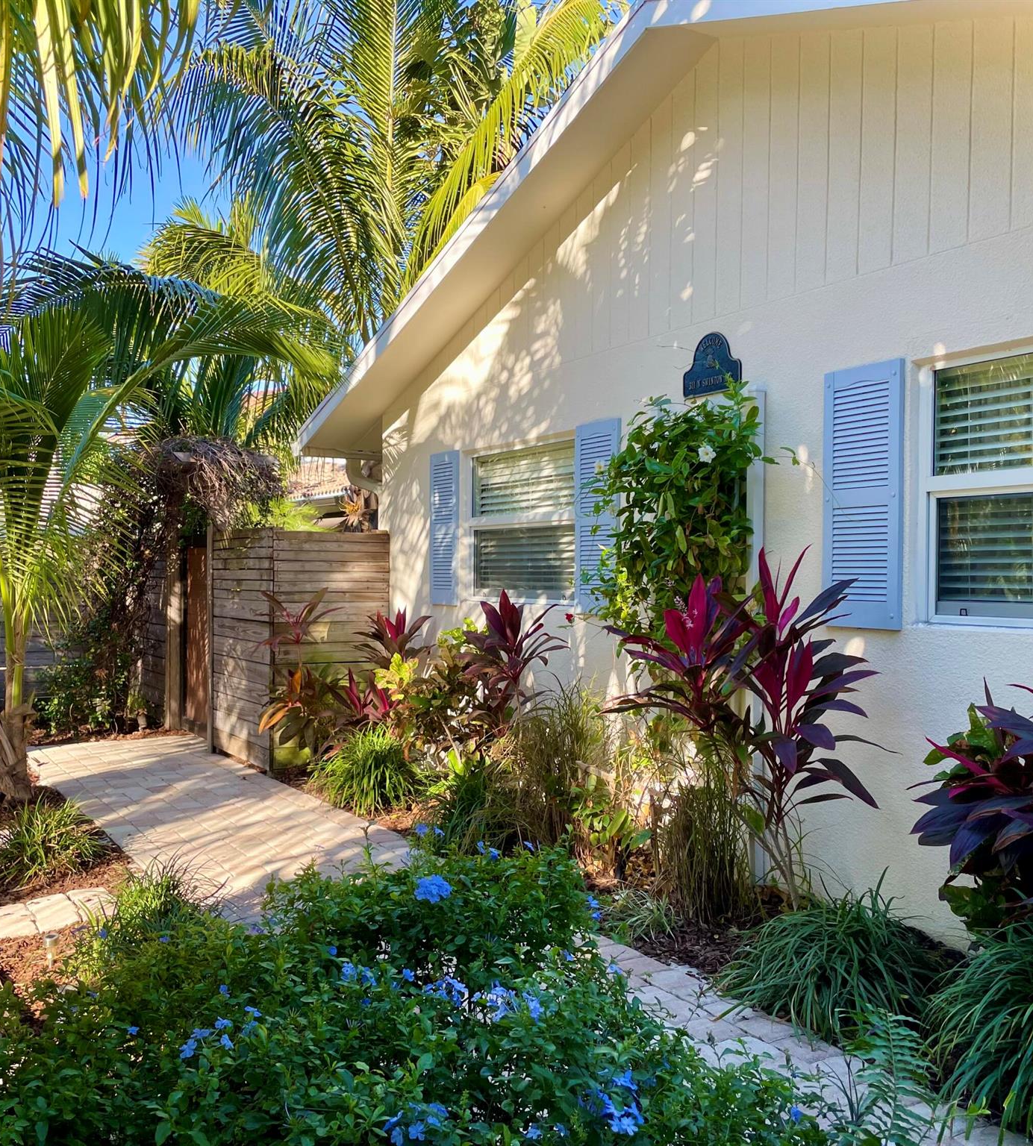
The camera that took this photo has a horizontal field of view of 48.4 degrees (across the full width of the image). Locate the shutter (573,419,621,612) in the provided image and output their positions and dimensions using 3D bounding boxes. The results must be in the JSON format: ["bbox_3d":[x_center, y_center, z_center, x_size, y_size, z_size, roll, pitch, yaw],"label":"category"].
[{"bbox_3d":[0.416,-0.286,5.953,0.030,0.992,0.384,1,0,-29],"label":"shutter"}]

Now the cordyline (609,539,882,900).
[{"bbox_3d":[0.850,0.560,4.350,0.750,1.320,0.850,1,0,-29],"label":"cordyline"}]

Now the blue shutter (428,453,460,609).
[{"bbox_3d":[-0.479,-0.286,7.541,0.030,0.992,0.384,1,0,-29],"label":"blue shutter"}]

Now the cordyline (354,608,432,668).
[{"bbox_3d":[-0.800,0.446,7.500,0.500,0.430,0.460,1,0,0],"label":"cordyline"}]

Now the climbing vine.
[{"bbox_3d":[0.696,-0.207,4.900,0.420,1.048,0.876,1,0,-29],"label":"climbing vine"}]

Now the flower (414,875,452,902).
[{"bbox_3d":[-0.205,0.784,2.850,0.092,0.060,0.080,1,0,0],"label":"flower"}]

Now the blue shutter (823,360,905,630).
[{"bbox_3d":[1.312,-0.286,4.366,0.030,0.992,0.384,1,0,-29],"label":"blue shutter"}]

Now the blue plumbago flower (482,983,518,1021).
[{"bbox_3d":[-0.033,0.877,2.350,0.073,0.060,0.065,1,0,0],"label":"blue plumbago flower"}]

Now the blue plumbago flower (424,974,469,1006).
[{"bbox_3d":[-0.142,0.855,2.350,0.090,0.055,0.075,1,0,0],"label":"blue plumbago flower"}]

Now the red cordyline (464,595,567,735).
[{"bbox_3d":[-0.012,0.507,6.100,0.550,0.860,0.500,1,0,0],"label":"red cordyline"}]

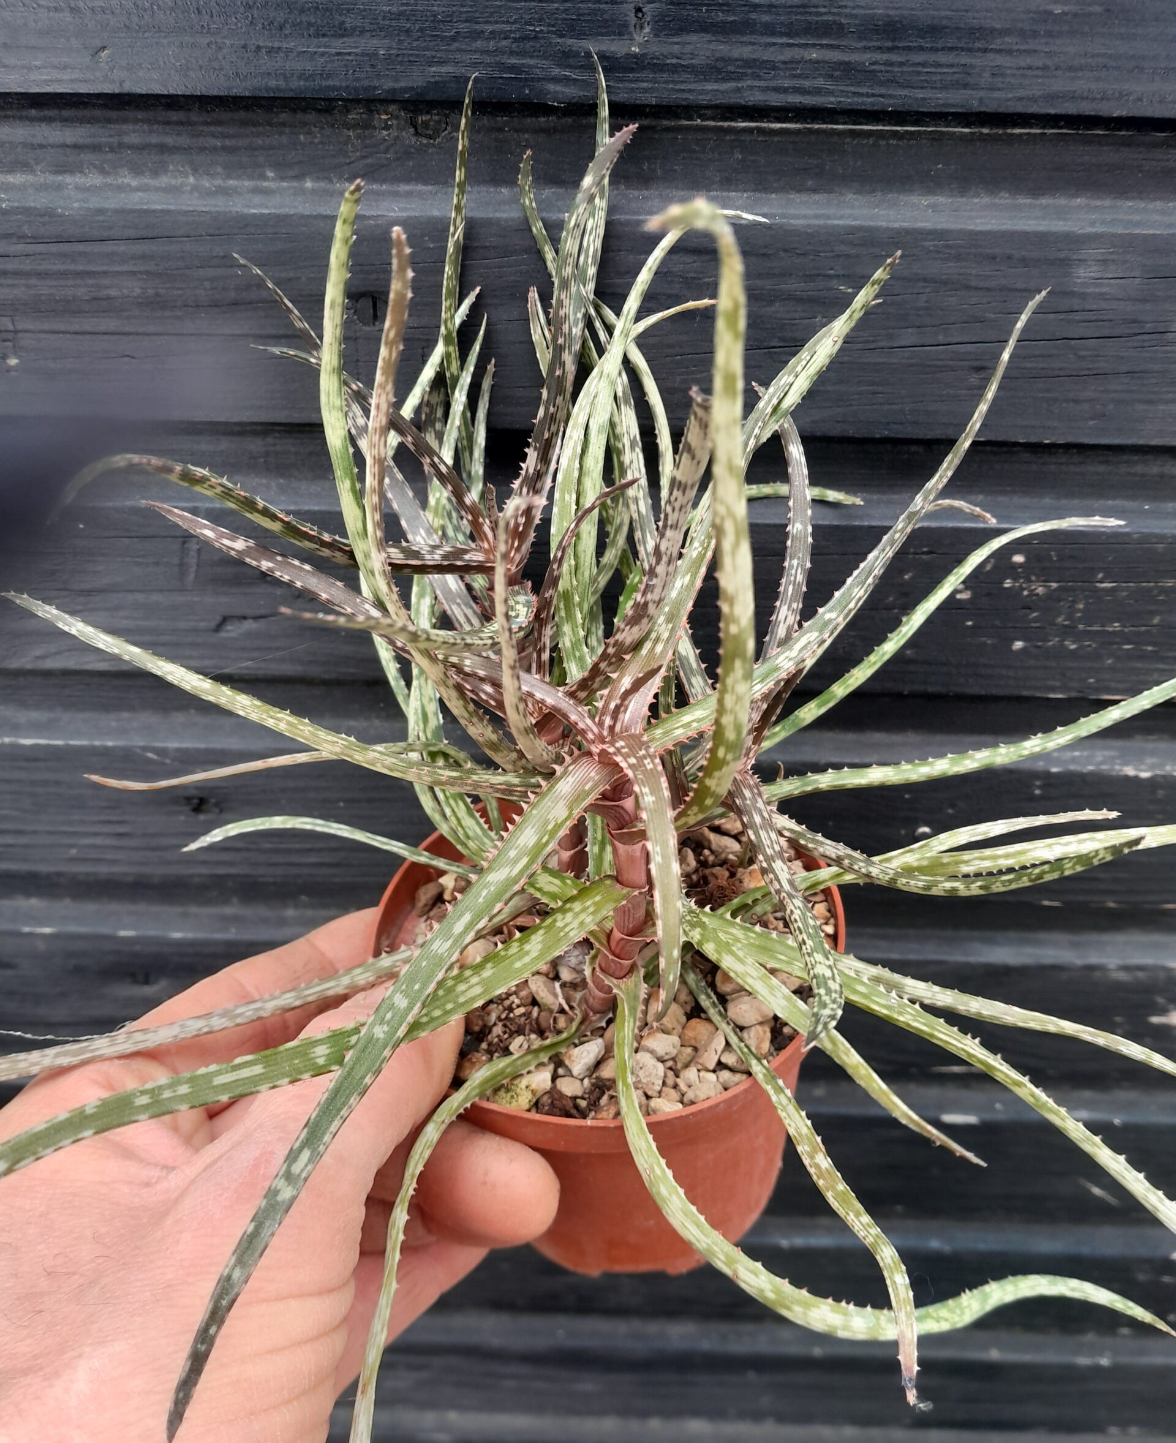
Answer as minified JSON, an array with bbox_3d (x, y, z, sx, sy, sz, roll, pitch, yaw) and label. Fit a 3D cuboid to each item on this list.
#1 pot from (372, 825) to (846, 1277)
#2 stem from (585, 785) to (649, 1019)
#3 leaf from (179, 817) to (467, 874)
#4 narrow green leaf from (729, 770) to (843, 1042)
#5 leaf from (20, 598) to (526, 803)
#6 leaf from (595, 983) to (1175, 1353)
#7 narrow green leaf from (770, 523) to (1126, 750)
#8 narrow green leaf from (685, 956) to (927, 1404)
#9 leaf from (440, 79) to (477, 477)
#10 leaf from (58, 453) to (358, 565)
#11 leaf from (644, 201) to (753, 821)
[{"bbox_3d":[0.007,0.066,0.246,0.090,0.071,0.090,-4,37,3],"label":"pot"},{"bbox_3d":[0.006,0.036,0.237,0.011,0.061,0.008,5,32,0],"label":"stem"},{"bbox_3d":[-0.061,0.029,0.281,0.074,0.013,0.013,5,30,7],"label":"leaf"},{"bbox_3d":[0.033,0.029,0.193,0.009,0.050,0.012,-9,-13,-29],"label":"narrow green leaf"},{"bbox_3d":[-0.051,-0.003,0.190,0.099,0.009,0.010,19,68,0],"label":"leaf"},{"bbox_3d":[0.048,0.087,0.200,0.118,0.019,0.040,35,47,1],"label":"leaf"},{"bbox_3d":[0.079,-0.025,0.276,0.106,0.015,0.014,-32,37,-5],"label":"narrow green leaf"},{"bbox_3d":[0.038,0.075,0.198,0.010,0.027,0.084,-24,72,-16],"label":"narrow green leaf"},{"bbox_3d":[-0.027,-0.094,0.260,0.011,0.093,0.010,-1,3,0],"label":"leaf"},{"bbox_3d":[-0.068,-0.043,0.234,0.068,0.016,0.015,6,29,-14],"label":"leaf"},{"bbox_3d":[0.017,-0.024,0.193,0.022,0.113,0.014,1,36,0],"label":"leaf"}]

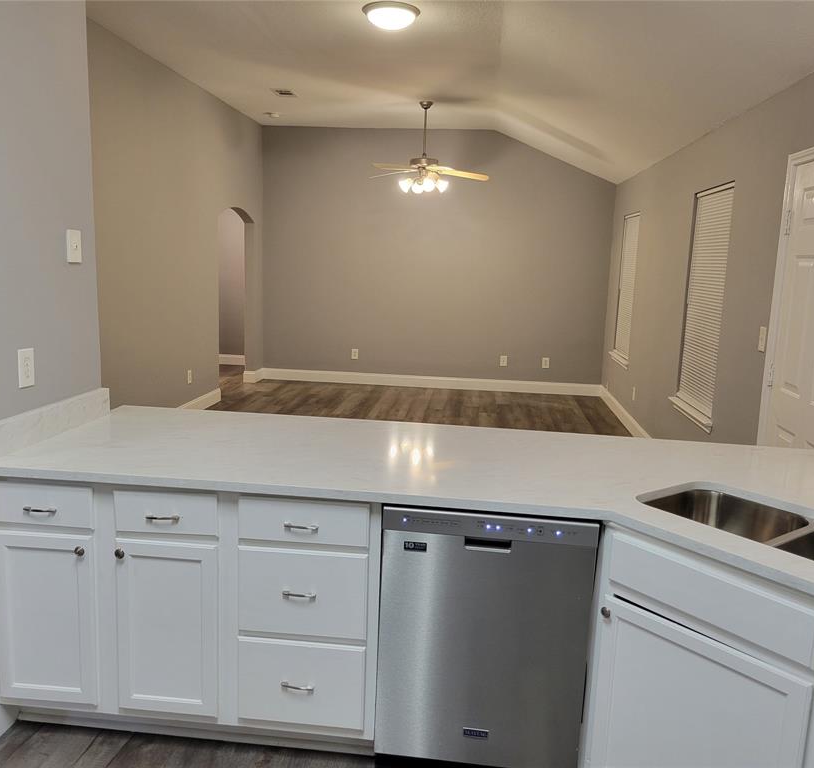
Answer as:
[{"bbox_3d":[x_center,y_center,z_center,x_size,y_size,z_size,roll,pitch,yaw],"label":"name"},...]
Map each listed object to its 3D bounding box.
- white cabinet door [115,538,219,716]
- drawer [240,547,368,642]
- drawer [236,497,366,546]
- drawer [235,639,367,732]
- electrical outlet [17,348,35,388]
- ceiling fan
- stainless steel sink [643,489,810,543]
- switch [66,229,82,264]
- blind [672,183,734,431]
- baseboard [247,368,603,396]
[{"bbox_3d":[-0.726,0.744,2.345,0.313,0.549,0.025,3,9,5],"label":"white cabinet door"},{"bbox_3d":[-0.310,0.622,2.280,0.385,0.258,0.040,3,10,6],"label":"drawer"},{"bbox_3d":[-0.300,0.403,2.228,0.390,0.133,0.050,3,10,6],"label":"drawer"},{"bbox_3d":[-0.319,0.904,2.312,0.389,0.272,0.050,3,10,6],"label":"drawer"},{"bbox_3d":[-1.249,-0.054,2.533,0.010,0.120,0.075,3,10,6],"label":"electrical outlet"},{"bbox_3d":[0.190,-2.255,7.350,1.240,0.840,1.240,3,10,6],"label":"ceiling fan"},{"bbox_3d":[0.898,0.469,2.200,0.367,0.190,0.355,-5,12,-37],"label":"stainless steel sink"},{"bbox_3d":[-1.198,-0.496,2.779,0.012,0.117,0.075,3,10,6],"label":"switch"},{"bbox_3d":[1.941,-0.533,4.987,0.050,1.435,0.890,3,10,6],"label":"blind"},{"bbox_3d":[0.251,-0.017,9.239,4.072,0.136,0.022,3,10,6],"label":"baseboard"}]

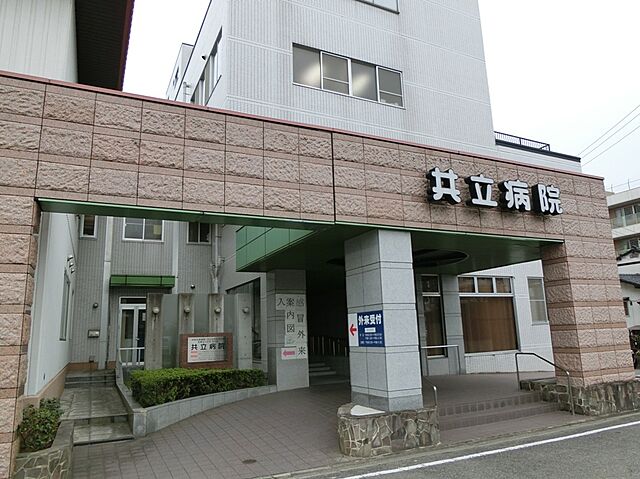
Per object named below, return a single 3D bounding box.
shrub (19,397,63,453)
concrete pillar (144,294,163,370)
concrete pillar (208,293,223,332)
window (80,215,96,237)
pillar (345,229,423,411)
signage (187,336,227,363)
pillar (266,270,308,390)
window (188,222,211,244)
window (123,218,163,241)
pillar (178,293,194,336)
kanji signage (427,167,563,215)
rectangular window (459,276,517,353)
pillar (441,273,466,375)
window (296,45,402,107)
[{"bbox_3d":[-3.792,2.475,6.246,0.475,0.562,0.872,4,-13,-25],"label":"shrub"},{"bbox_3d":[-4.594,2.718,12.746,0.358,2.393,0.388,4,-13,-25],"label":"concrete pillar"},{"bbox_3d":[-2.560,2.406,11.300,0.364,2.121,0.202,3,-12,-26],"label":"concrete pillar"},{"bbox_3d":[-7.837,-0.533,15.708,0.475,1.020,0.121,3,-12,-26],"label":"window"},{"bbox_3d":[0.999,1.283,7.494,0.616,2.677,1.040,3,-12,-26],"label":"pillar"},{"bbox_3d":[-2.619,2.570,10.778,0.904,0.576,0.061,3,-12,-26],"label":"signage"},{"bbox_3d":[-0.891,2.432,12.622,0.903,3.110,0.775,4,-13,-25],"label":"pillar"},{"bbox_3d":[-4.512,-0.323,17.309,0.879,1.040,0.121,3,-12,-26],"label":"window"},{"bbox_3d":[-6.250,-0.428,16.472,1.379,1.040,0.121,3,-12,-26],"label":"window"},{"bbox_3d":[-3.838,2.762,13.093,0.358,2.403,0.388,4,-13,-25],"label":"pillar"},{"bbox_3d":[3.083,-0.808,8.008,2.990,0.520,0.162,3,-12,-26],"label":"kanji signage"},{"bbox_3d":[5.677,2.502,15.464,2.422,2.539,0.120,4,-13,-25],"label":"rectangular window"},{"bbox_3d":[3.753,2.451,13.524,0.606,2.823,0.454,3,-12,-26],"label":"pillar"},{"bbox_3d":[1.001,-5.135,14.684,3.987,1.356,0.120,4,-13,-25],"label":"window"}]

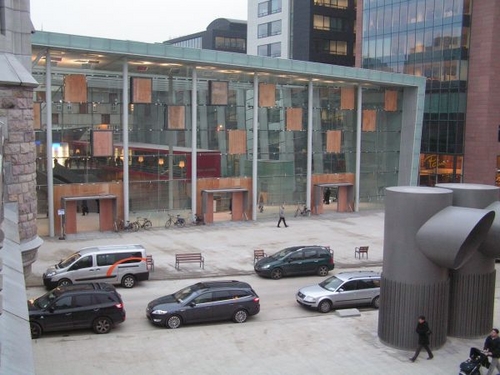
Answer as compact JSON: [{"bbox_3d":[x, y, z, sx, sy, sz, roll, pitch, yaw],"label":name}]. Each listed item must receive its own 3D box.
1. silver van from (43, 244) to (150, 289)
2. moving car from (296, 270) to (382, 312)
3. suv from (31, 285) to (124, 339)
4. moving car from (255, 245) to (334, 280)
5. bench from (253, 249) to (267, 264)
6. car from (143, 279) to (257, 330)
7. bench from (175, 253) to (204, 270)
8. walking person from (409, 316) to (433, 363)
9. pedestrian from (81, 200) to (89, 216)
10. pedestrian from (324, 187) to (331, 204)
[{"bbox_3d":[-7.911,4.126,31.396,5.100,1.940,1.895,-1,6,-16],"label":"silver van"},{"bbox_3d":[4.494,4.798,28.542,4.680,1.500,1.746,-1,6,-16],"label":"moving car"},{"bbox_3d":[-7.322,4.931,24.718,4.675,1.760,1.890,-1,6,-16],"label":"suv"},{"bbox_3d":[2.531,4.134,34.311,4.420,1.560,1.757,-1,6,-16],"label":"moving car"},{"bbox_3d":[0.672,4.200,35.765,0.620,0.840,0.600,-1,6,-17],"label":"bench"},{"bbox_3d":[-1.965,4.967,26.079,4.830,1.530,1.886,-1,6,-17],"label":"car"},{"bbox_3d":[-3.441,4.269,34.698,1.520,0.830,0.600,-1,6,-17],"label":"bench"},{"bbox_3d":[6.124,5.401,21.745,0.760,1.670,0.500,-1,6,-16],"label":"walking person"},{"bbox_3d":[-14.654,1.639,53.648,0.600,1.740,0.500,-2,7,-24],"label":"pedestrian"},{"bbox_3d":[8.094,0.897,63.223,0.520,1.740,0.450,3,7,24],"label":"pedestrian"}]

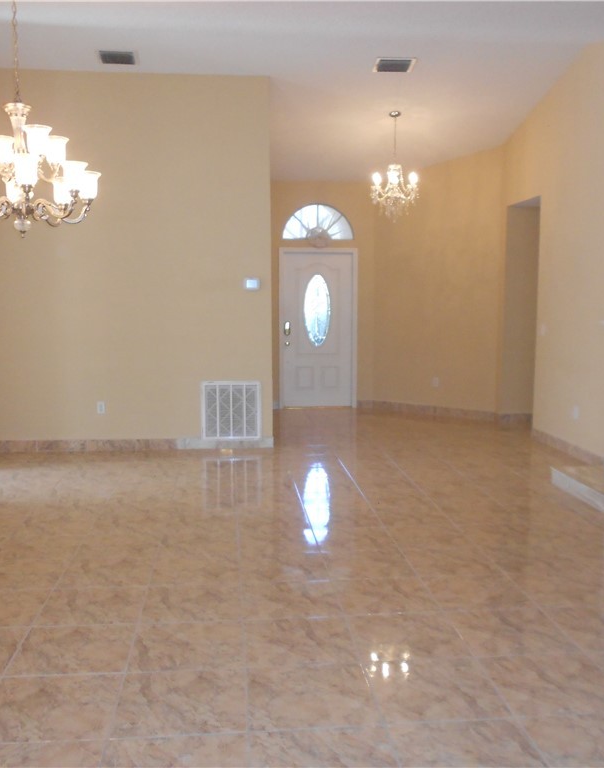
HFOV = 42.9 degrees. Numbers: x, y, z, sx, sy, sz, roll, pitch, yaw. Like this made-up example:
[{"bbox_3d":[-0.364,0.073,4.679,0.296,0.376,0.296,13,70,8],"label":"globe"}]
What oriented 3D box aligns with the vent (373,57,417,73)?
[{"bbox_3d":[0.834,-2.854,6.890,0.355,0.030,0.255,-1,-6,-5],"label":"vent"}]

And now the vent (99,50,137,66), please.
[{"bbox_3d":[-1.589,-2.827,6.678,0.335,0.030,0.245,-1,-6,-5],"label":"vent"}]

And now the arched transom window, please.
[{"bbox_3d":[0.200,-2.051,9.781,0.916,0.461,0.080,-1,7,-5],"label":"arched transom window"}]

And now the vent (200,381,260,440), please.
[{"bbox_3d":[-0.675,0.262,7.359,0.562,0.579,0.030,-1,7,-5],"label":"vent"}]

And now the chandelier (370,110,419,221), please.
[{"bbox_3d":[0.956,-2.230,7.903,0.500,1.101,0.500,-1,7,-5],"label":"chandelier"}]

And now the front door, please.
[{"bbox_3d":[0.217,-0.710,9.931,1.012,2.045,0.080,-1,7,-5],"label":"front door"}]

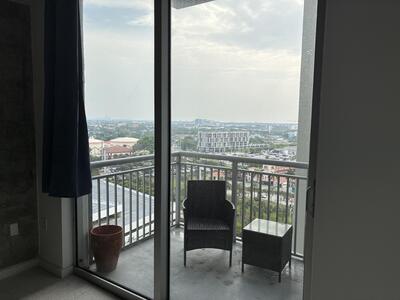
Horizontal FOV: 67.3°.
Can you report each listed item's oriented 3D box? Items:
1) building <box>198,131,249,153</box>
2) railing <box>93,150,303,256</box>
[{"bbox_3d":[23.654,-8.982,320.623,50.000,21.000,22.000,0,6,-14],"label":"building"},{"bbox_3d":[0.012,0.692,3.258,1.885,1.102,1.555,5,6,35],"label":"railing"}]

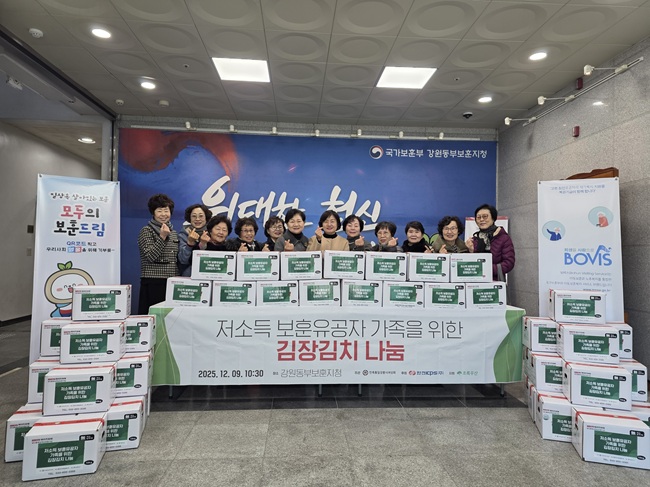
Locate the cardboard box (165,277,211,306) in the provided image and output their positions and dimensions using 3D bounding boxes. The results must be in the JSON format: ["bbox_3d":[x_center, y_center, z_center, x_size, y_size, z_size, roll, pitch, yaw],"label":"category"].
[{"bbox_3d":[-1.107,0.414,3.610,0.342,0.222,0.250,1,-1,-3],"label":"cardboard box"}]

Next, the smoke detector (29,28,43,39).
[{"bbox_3d":[-2.653,-1.926,3.960,0.105,0.045,0.105,1,-1,-4],"label":"smoke detector"}]

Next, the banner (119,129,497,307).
[{"bbox_3d":[-0.224,-0.245,6.485,5.730,2.800,0.040,1,-1,-3],"label":"banner"}]

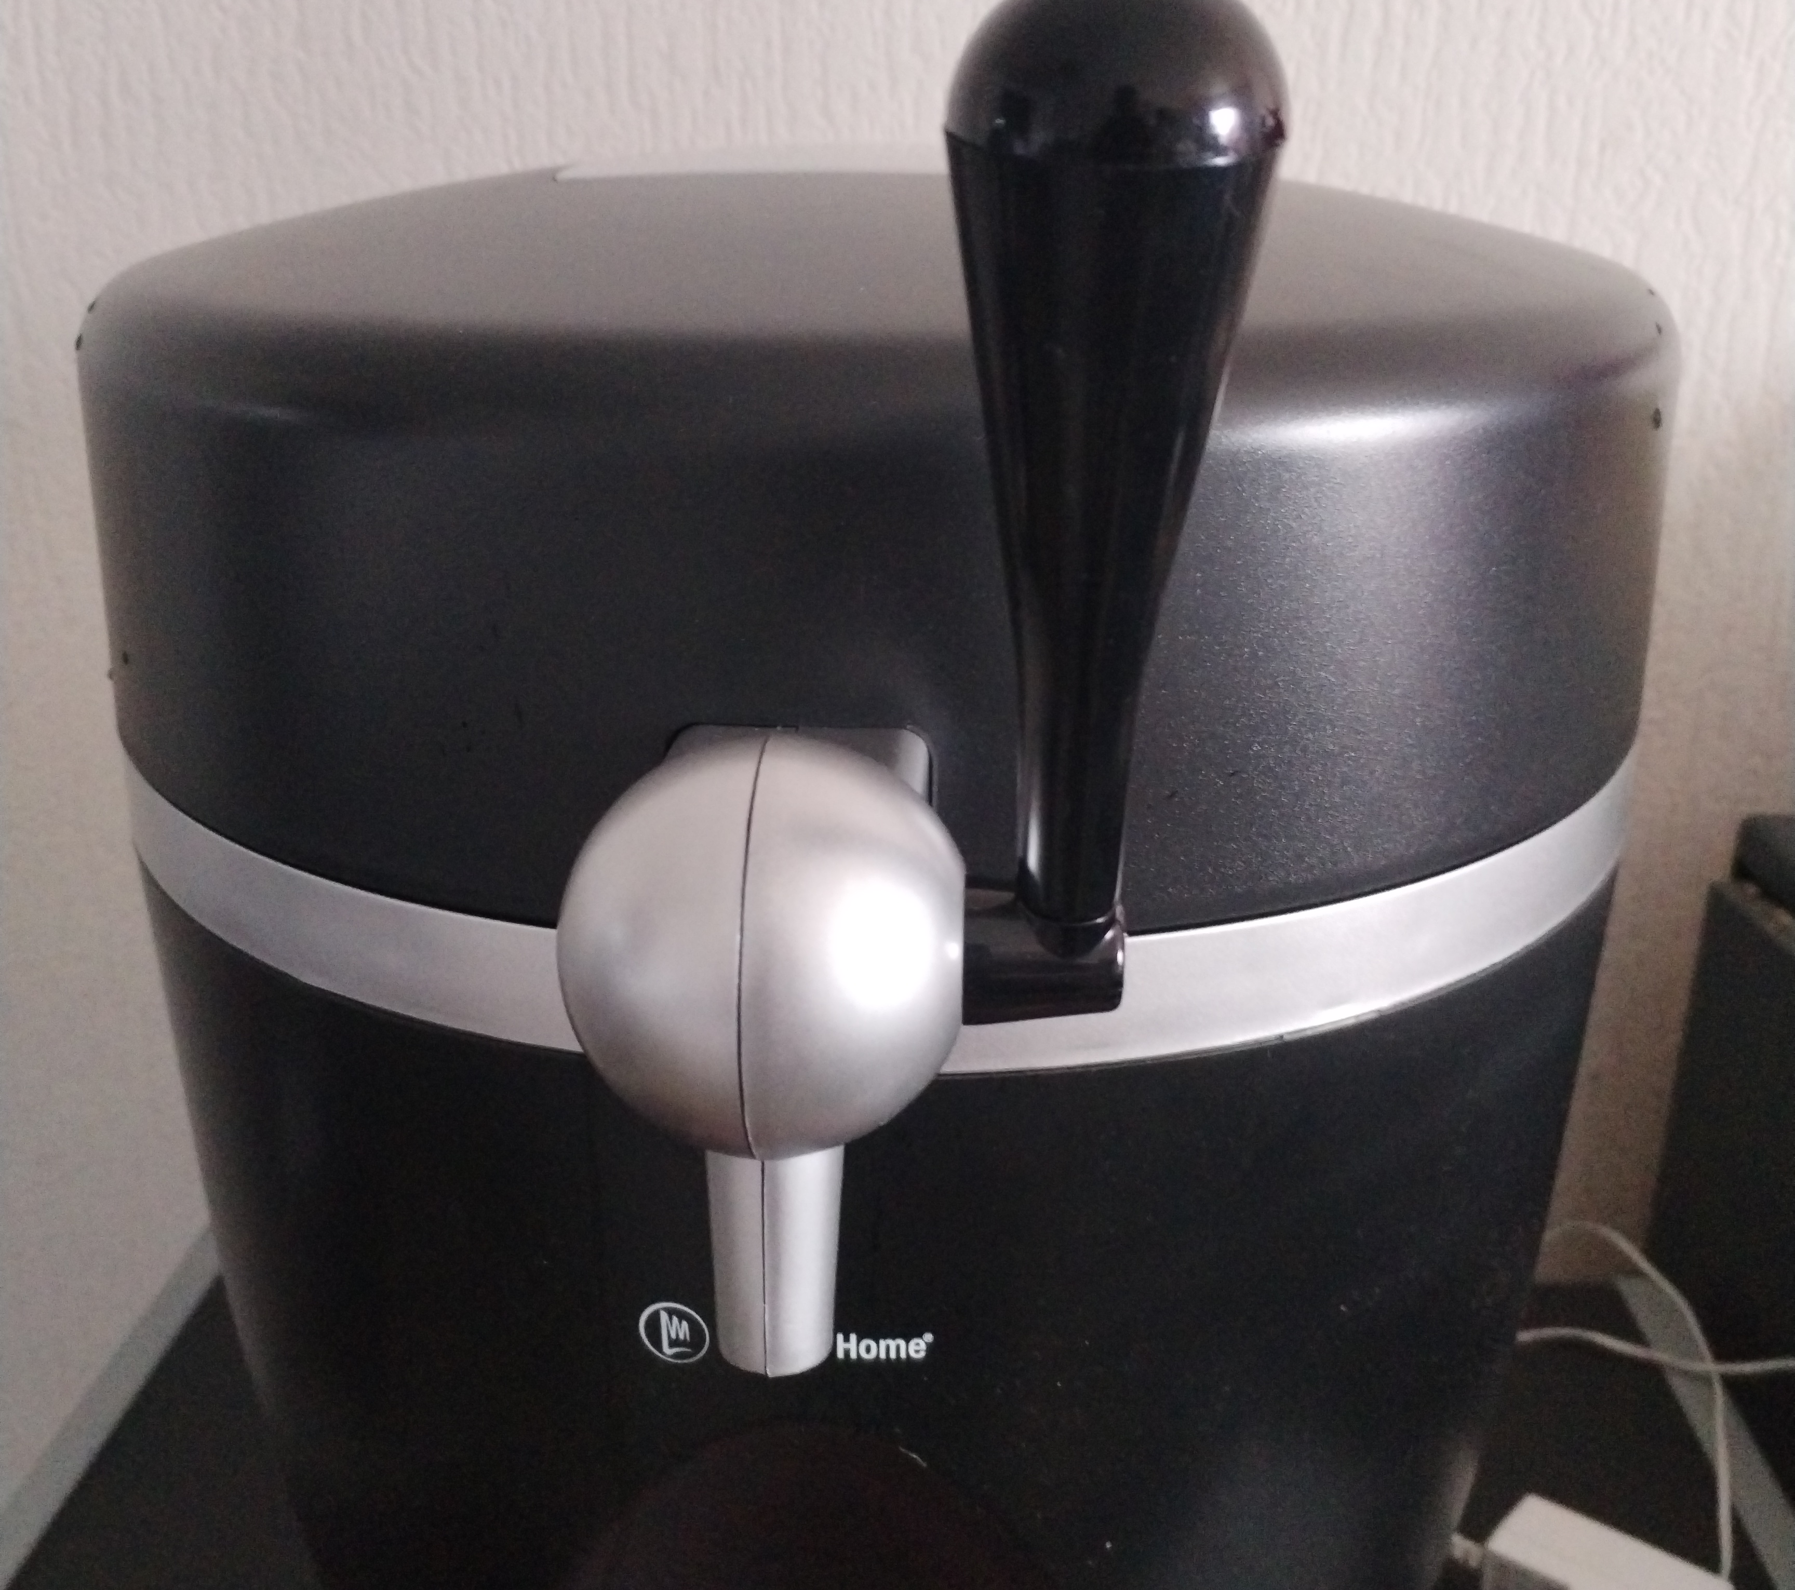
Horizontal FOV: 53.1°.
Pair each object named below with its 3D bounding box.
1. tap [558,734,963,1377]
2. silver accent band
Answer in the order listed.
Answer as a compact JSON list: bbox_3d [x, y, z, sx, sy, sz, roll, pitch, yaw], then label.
[{"bbox_3d":[-0.016,0.033,0.230,0.051,0.084,0.059,2,22,4],"label":"tap"},{"bbox_3d":[-0.004,-0.028,0.421,0.330,0.021,0.330,2,22,4],"label":"silver accent band"}]

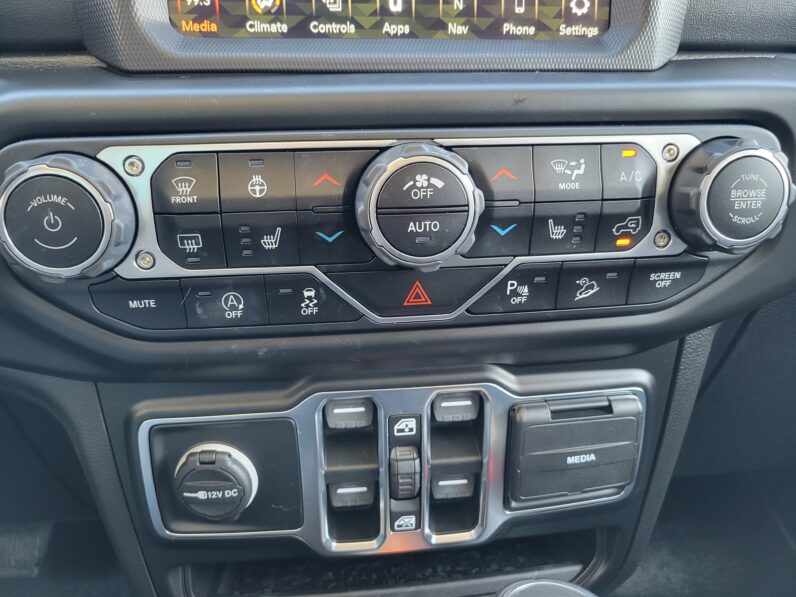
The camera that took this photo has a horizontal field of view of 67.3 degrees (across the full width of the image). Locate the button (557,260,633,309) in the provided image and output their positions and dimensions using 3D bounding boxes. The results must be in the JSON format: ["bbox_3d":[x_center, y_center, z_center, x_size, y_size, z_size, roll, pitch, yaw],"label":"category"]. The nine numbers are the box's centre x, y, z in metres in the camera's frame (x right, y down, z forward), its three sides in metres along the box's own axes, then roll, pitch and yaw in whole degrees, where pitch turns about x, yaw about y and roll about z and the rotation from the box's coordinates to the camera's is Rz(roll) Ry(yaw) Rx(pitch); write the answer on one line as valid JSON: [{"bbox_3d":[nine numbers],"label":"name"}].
[{"bbox_3d":[0.084,-0.007,0.258,0.032,0.021,0.008,-3,26,-6],"label":"button"}]

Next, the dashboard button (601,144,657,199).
[{"bbox_3d":[0.092,-0.051,0.242,0.023,0.022,0.008,-3,3,-6],"label":"dashboard button"}]

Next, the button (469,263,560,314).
[{"bbox_3d":[0.049,-0.006,0.254,0.038,0.021,0.008,-3,26,-6],"label":"button"}]

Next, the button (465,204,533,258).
[{"bbox_3d":[0.039,-0.029,0.241,0.029,0.022,0.008,-3,26,-6],"label":"button"}]

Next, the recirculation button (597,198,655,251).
[{"bbox_3d":[0.093,-0.031,0.247,0.023,0.022,0.008,-3,26,-6],"label":"recirculation button"}]

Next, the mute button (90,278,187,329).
[{"bbox_3d":[-0.102,0.002,0.237,0.033,0.021,0.008,-3,26,-6],"label":"mute button"}]

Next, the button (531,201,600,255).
[{"bbox_3d":[0.067,-0.030,0.245,0.028,0.022,0.008,-3,26,-6],"label":"button"}]

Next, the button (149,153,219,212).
[{"bbox_3d":[-0.079,-0.042,0.223,0.024,0.022,0.008,-3,3,-6],"label":"button"}]

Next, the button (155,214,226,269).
[{"bbox_3d":[-0.078,-0.023,0.228,0.024,0.022,0.008,-3,26,-6],"label":"button"}]

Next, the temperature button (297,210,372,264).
[{"bbox_3d":[-0.024,-0.025,0.234,0.029,0.022,0.008,-3,26,-6],"label":"temperature button"}]

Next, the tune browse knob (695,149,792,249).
[{"bbox_3d":[0.140,-0.042,0.249,0.044,0.044,0.016,-3,13,-6],"label":"tune browse knob"}]

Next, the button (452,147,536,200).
[{"bbox_3d":[0.037,-0.048,0.236,0.032,0.022,0.008,-3,3,-6],"label":"button"}]

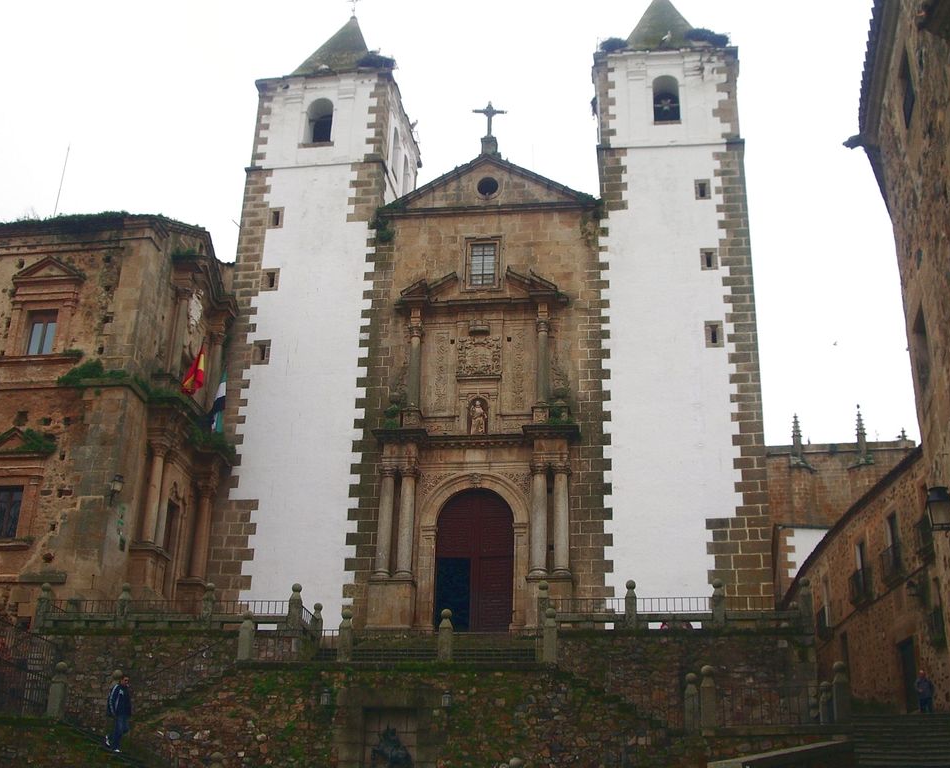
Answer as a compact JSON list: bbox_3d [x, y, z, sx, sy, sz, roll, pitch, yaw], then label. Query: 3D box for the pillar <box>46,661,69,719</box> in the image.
[{"bbox_3d":[-9.915,7.282,28.801,0.300,1.320,0.300,-2,-22,8],"label":"pillar"}]

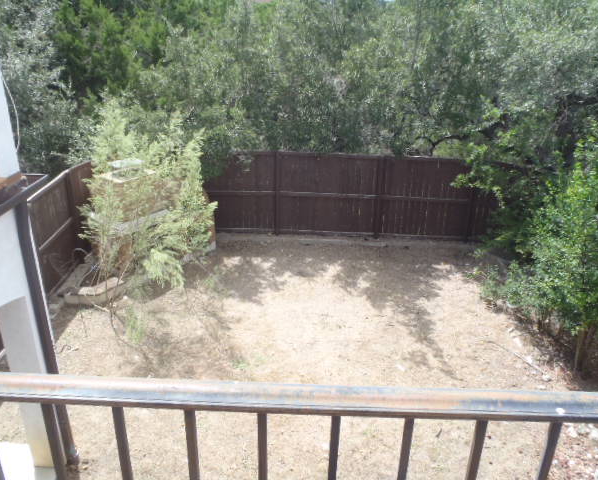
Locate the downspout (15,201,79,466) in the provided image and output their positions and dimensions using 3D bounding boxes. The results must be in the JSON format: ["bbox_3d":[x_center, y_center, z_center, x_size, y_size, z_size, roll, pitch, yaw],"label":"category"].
[{"bbox_3d":[-2.434,1.042,5.064,0.100,2.960,0.090,-1,22,-5],"label":"downspout"}]

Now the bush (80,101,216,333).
[{"bbox_3d":[-2.374,-0.304,7.906,2.050,3.300,1.800,1,22,0],"label":"bush"}]

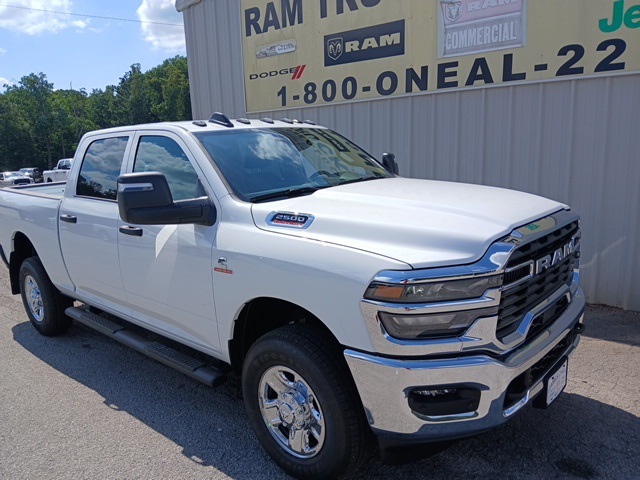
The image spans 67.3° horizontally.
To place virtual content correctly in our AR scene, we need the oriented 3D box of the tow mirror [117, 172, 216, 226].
[{"bbox_3d":[-0.848,-0.226,2.649,0.250,0.300,0.420,6,13,42],"label":"tow mirror"}]

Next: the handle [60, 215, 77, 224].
[{"bbox_3d":[-2.127,-0.172,4.072,0.225,0.052,0.055,6,14,41],"label":"handle"}]

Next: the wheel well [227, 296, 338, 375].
[{"bbox_3d":[-0.106,0.499,2.523,0.920,0.480,0.340,6,13,42],"label":"wheel well"}]

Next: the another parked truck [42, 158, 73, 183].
[{"bbox_3d":[-13.500,-3.500,27.000,6.000,2.000,2.050,6,13,43],"label":"another parked truck"}]

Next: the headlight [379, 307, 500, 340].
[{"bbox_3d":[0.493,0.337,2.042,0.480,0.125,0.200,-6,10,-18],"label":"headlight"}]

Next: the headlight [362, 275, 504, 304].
[{"bbox_3d":[0.479,0.191,2.074,0.460,0.140,0.390,6,14,41],"label":"headlight"}]

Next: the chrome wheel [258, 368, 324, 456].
[{"bbox_3d":[-0.102,0.880,2.552,0.490,0.490,0.200,6,13,42],"label":"chrome wheel"}]

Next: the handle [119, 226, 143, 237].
[{"bbox_3d":[-1.322,-0.061,3.368,0.225,0.052,0.055,6,14,41],"label":"handle"}]

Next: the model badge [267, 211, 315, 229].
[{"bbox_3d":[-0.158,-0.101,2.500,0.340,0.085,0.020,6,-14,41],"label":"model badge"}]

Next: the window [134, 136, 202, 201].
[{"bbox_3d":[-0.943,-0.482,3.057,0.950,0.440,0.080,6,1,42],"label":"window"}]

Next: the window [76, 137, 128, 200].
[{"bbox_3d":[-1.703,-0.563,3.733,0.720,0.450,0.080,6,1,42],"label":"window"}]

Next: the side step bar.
[{"bbox_3d":[-1.391,0.722,3.577,2.240,0.110,0.170,6,13,42],"label":"side step bar"}]

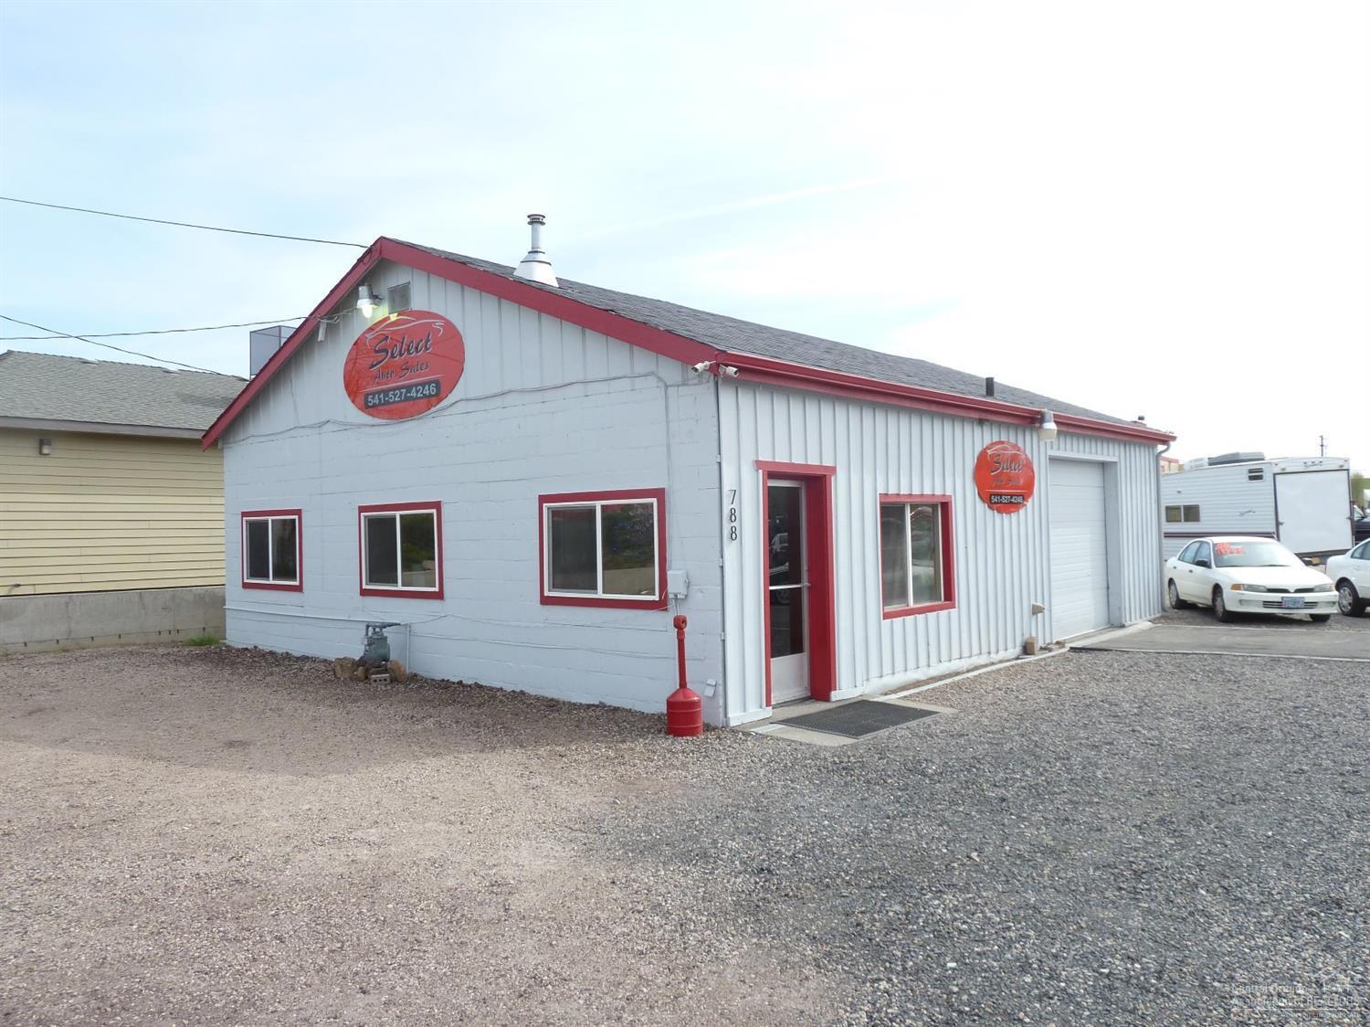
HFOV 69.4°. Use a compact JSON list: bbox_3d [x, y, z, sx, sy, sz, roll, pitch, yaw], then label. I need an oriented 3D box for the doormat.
[{"bbox_3d":[1.495,1.753,8.487,0.835,0.020,1.388,0,1,42],"label":"doormat"}]

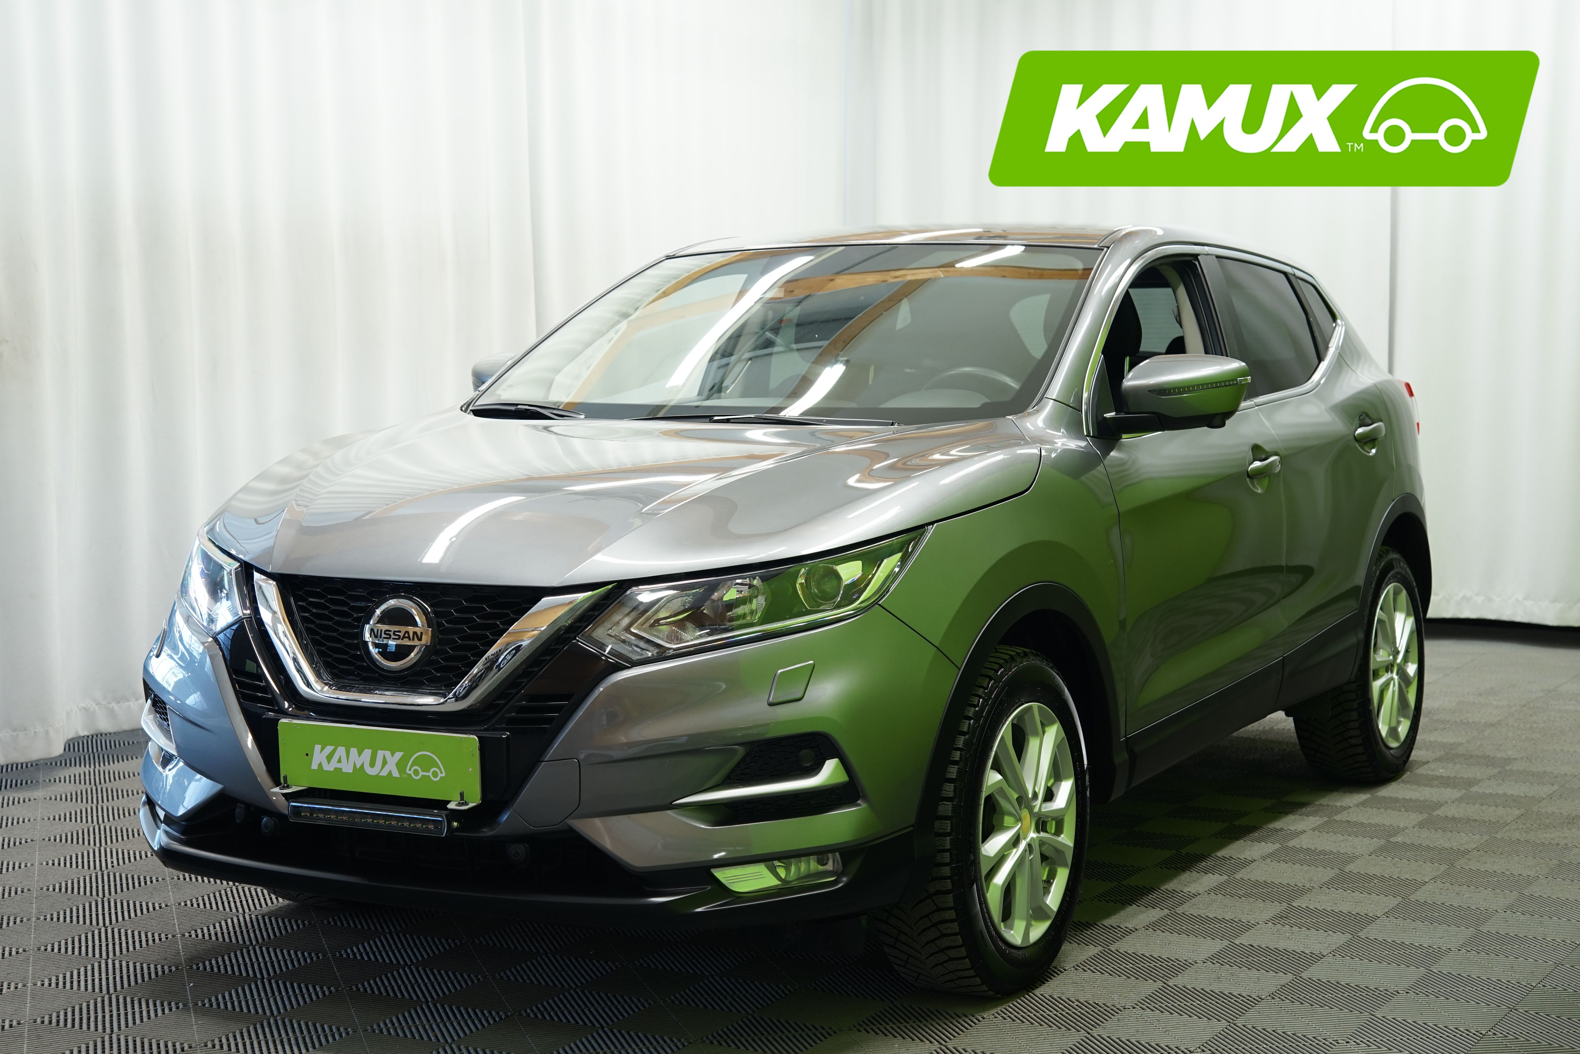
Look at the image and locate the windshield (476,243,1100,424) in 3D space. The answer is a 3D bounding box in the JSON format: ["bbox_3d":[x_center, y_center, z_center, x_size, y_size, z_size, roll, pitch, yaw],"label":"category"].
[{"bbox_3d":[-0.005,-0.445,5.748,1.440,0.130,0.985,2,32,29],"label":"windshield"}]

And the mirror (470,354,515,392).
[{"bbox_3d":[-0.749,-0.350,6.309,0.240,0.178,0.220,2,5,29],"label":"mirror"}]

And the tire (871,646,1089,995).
[{"bbox_3d":[0.386,0.564,4.902,0.220,0.680,0.680,2,5,29],"label":"tire"}]

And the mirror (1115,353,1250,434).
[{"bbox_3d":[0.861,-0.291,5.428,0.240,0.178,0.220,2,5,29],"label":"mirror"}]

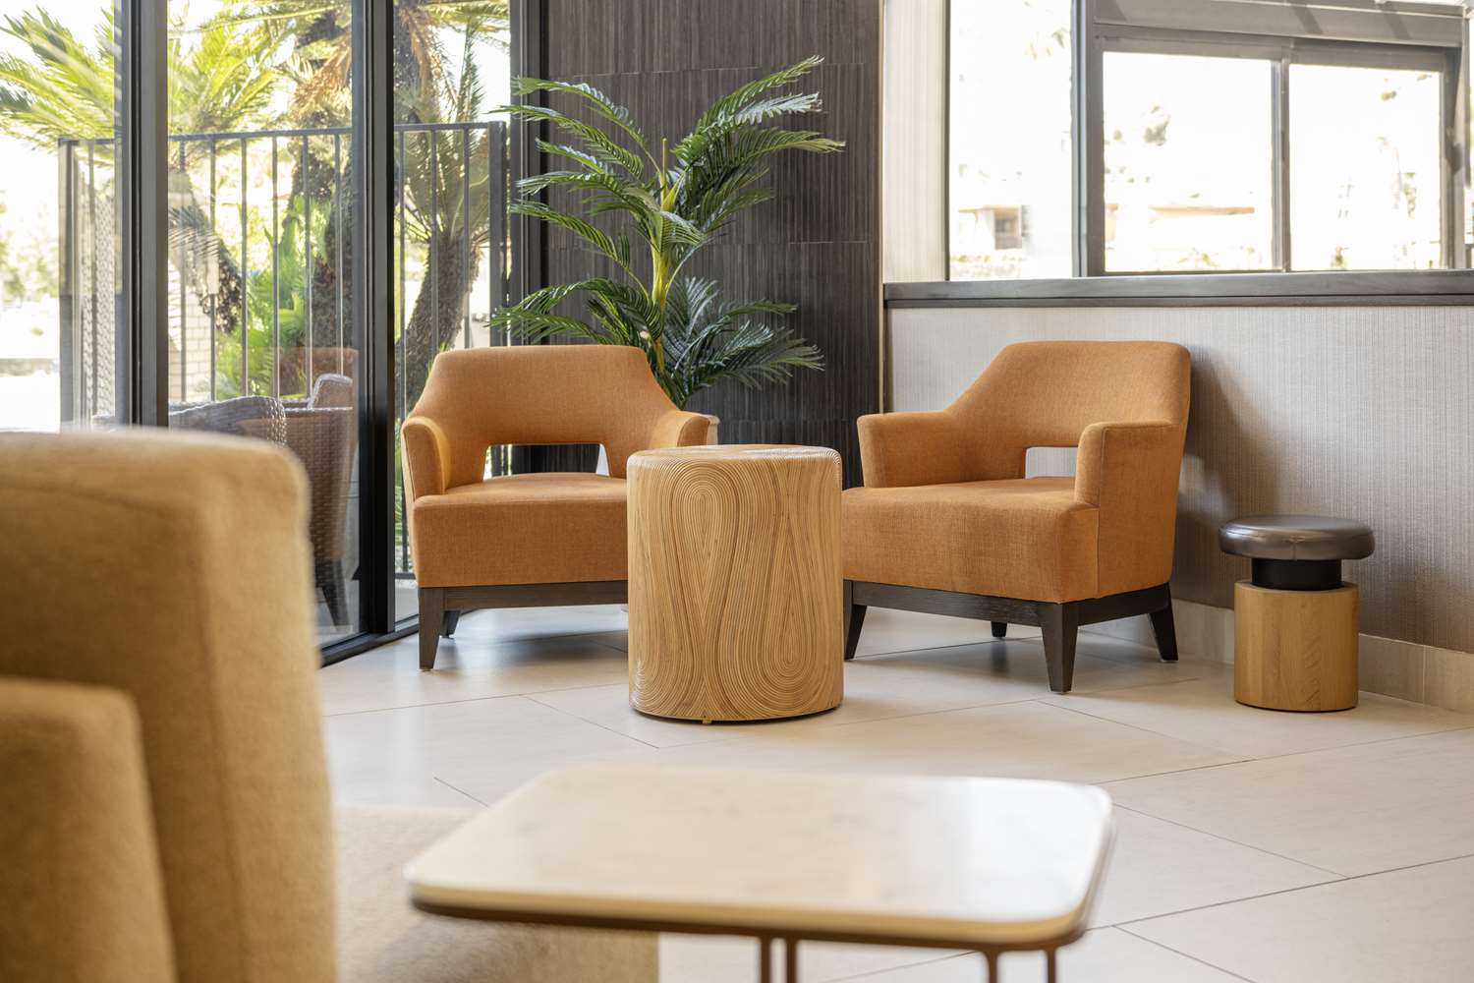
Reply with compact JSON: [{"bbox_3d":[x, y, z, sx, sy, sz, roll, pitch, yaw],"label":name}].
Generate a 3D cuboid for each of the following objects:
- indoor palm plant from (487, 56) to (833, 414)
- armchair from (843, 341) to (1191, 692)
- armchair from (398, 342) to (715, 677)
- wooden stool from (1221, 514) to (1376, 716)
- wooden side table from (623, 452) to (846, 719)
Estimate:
[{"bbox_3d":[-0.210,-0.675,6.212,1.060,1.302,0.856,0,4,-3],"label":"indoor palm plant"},{"bbox_3d":[0.768,0.018,5.450,0.809,0.823,0.707,4,6,44],"label":"armchair"},{"bbox_3d":[-0.528,0.004,5.654,0.809,0.823,0.707,-1,4,-15],"label":"armchair"},{"bbox_3d":[1.312,0.276,4.799,0.363,0.424,0.363,0,4,0],"label":"wooden stool"},{"bbox_3d":[-0.003,0.202,4.790,0.502,0.582,0.502,0,4,0],"label":"wooden side table"}]

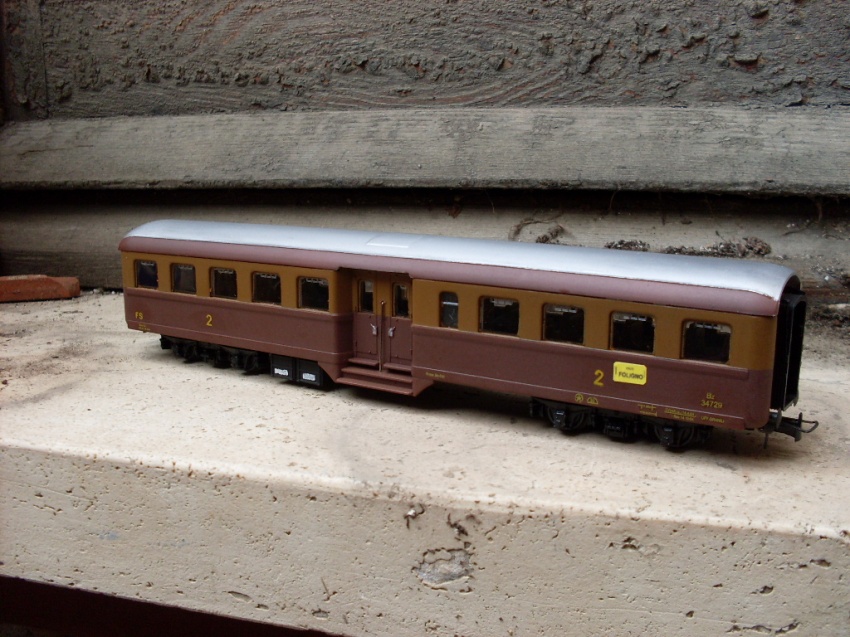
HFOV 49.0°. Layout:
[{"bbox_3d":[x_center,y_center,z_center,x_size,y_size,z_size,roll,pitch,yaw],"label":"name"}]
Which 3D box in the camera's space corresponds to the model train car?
[{"bbox_3d":[-0.004,-0.001,0.268,0.218,0.046,0.034,7,12,31],"label":"model train car"}]

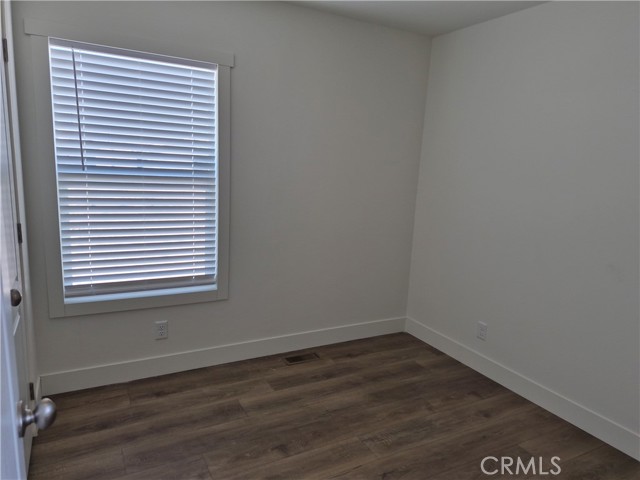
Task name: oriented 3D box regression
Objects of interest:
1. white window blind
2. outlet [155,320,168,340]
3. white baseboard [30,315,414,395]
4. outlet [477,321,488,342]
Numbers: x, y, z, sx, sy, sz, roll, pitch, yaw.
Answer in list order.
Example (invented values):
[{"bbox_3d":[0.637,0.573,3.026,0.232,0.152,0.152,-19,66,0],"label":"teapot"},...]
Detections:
[{"bbox_3d":[-1.049,-0.367,2.532,0.865,1.398,0.060,-3,12,-29],"label":"white window blind"},{"bbox_3d":[-1.008,0.583,2.716,0.074,0.117,0.010,-3,12,-29],"label":"outlet"},{"bbox_3d":[-0.421,0.788,3.085,2.684,0.122,0.016,-3,12,-29],"label":"white baseboard"},{"bbox_3d":[1.145,0.649,3.005,0.010,0.117,0.074,-3,12,-29],"label":"outlet"}]

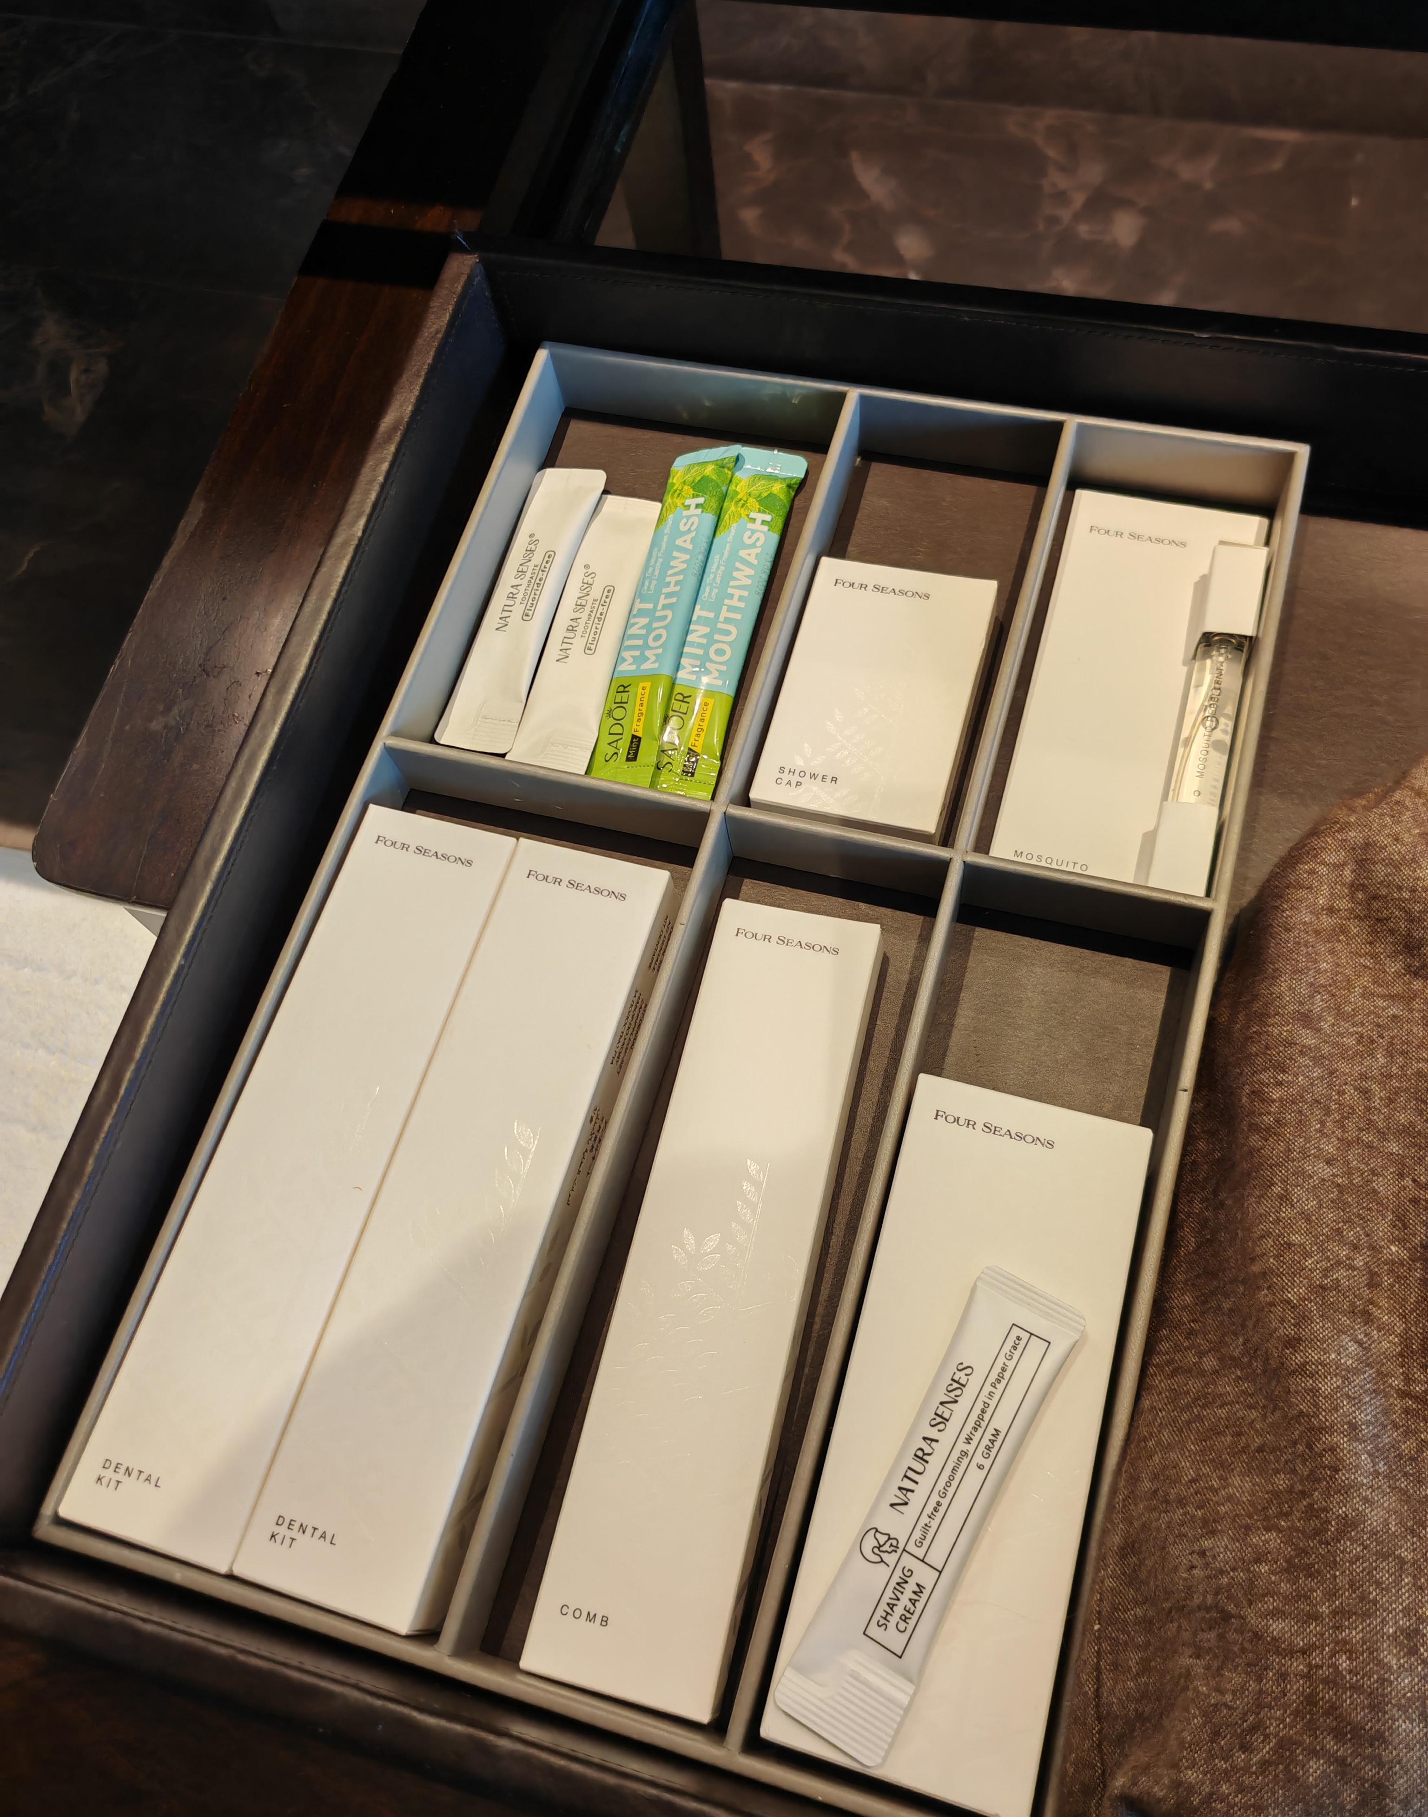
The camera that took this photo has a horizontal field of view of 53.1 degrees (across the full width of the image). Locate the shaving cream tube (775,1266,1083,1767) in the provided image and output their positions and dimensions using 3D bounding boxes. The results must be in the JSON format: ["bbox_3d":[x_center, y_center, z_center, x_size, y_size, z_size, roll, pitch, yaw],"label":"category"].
[{"bbox_3d":[0.051,0.136,0.328,0.025,0.008,0.108,26,72,18],"label":"shaving cream tube"}]

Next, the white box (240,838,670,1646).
[{"bbox_3d":[-0.063,0.080,0.386,0.047,0.025,0.203,13,69,14],"label":"white box"}]

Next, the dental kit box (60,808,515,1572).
[{"bbox_3d":[-0.106,0.068,0.387,0.046,0.025,0.199,13,68,12],"label":"dental kit box"}]

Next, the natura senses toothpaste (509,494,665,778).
[{"bbox_3d":[-0.040,-0.089,0.468,0.027,0.008,0.113,12,68,13],"label":"natura senses toothpaste"}]

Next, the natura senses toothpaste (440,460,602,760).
[{"bbox_3d":[-0.063,-0.102,0.477,0.026,0.008,0.113,11,68,13],"label":"natura senses toothpaste"}]

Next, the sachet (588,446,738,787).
[{"bbox_3d":[-0.016,-0.098,0.469,0.022,0.008,0.136,8,68,12],"label":"sachet"}]

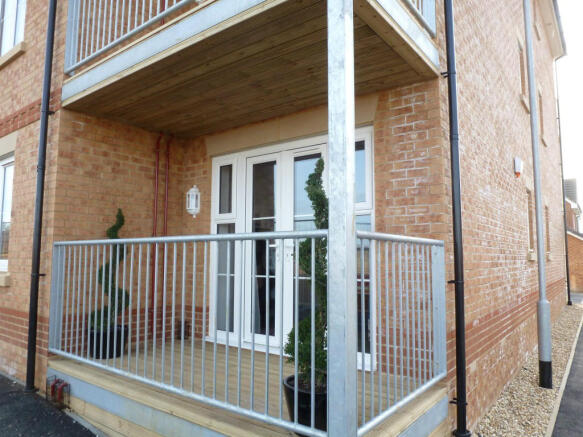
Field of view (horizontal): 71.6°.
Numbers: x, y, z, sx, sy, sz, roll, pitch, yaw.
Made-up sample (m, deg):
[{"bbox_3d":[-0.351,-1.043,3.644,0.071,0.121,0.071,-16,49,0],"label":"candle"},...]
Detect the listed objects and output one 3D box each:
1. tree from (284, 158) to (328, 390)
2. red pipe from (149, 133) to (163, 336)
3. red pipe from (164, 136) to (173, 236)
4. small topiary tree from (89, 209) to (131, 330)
[{"bbox_3d":[0.156,0.313,2.393,0.380,1.360,0.380,0,-5,0],"label":"tree"},{"bbox_3d":[-1.587,0.165,4.768,0.050,2.402,0.060,-4,-7,37],"label":"red pipe"},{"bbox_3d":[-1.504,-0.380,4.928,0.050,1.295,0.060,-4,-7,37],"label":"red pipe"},{"bbox_3d":[-1.828,0.516,4.104,0.360,1.250,0.360,-4,-7,37],"label":"small topiary tree"}]

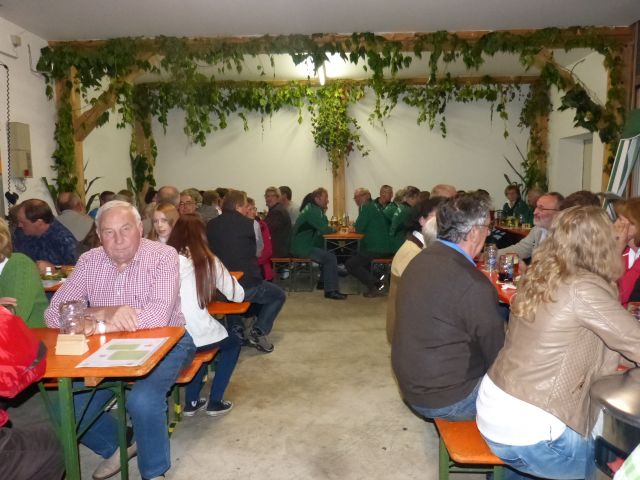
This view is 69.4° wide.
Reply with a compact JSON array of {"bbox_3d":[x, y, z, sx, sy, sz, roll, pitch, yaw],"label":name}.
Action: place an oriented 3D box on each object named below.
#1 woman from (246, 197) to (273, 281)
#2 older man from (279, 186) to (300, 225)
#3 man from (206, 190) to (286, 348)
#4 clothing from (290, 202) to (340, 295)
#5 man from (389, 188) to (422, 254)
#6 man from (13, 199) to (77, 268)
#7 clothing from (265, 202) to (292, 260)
[{"bbox_3d":[-0.635,0.196,4.550,0.480,1.220,0.600,-4,7,-27],"label":"woman"},{"bbox_3d":[-0.474,-0.013,6.350,0.680,1.320,0.500,1,6,17],"label":"older man"},{"bbox_3d":[-0.573,0.268,3.650,0.540,1.320,0.740,4,7,37],"label":"man"},{"bbox_3d":[-0.050,0.106,5.750,0.660,1.060,0.520,-1,6,-3],"label":"clothing"},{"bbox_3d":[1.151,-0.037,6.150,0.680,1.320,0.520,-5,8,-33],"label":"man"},{"bbox_3d":[-1.834,0.366,3.100,0.560,1.260,0.700,3,7,33],"label":"man"},{"bbox_3d":[-0.519,-0.111,5.650,0.400,0.700,0.480,0,6,3],"label":"clothing"}]

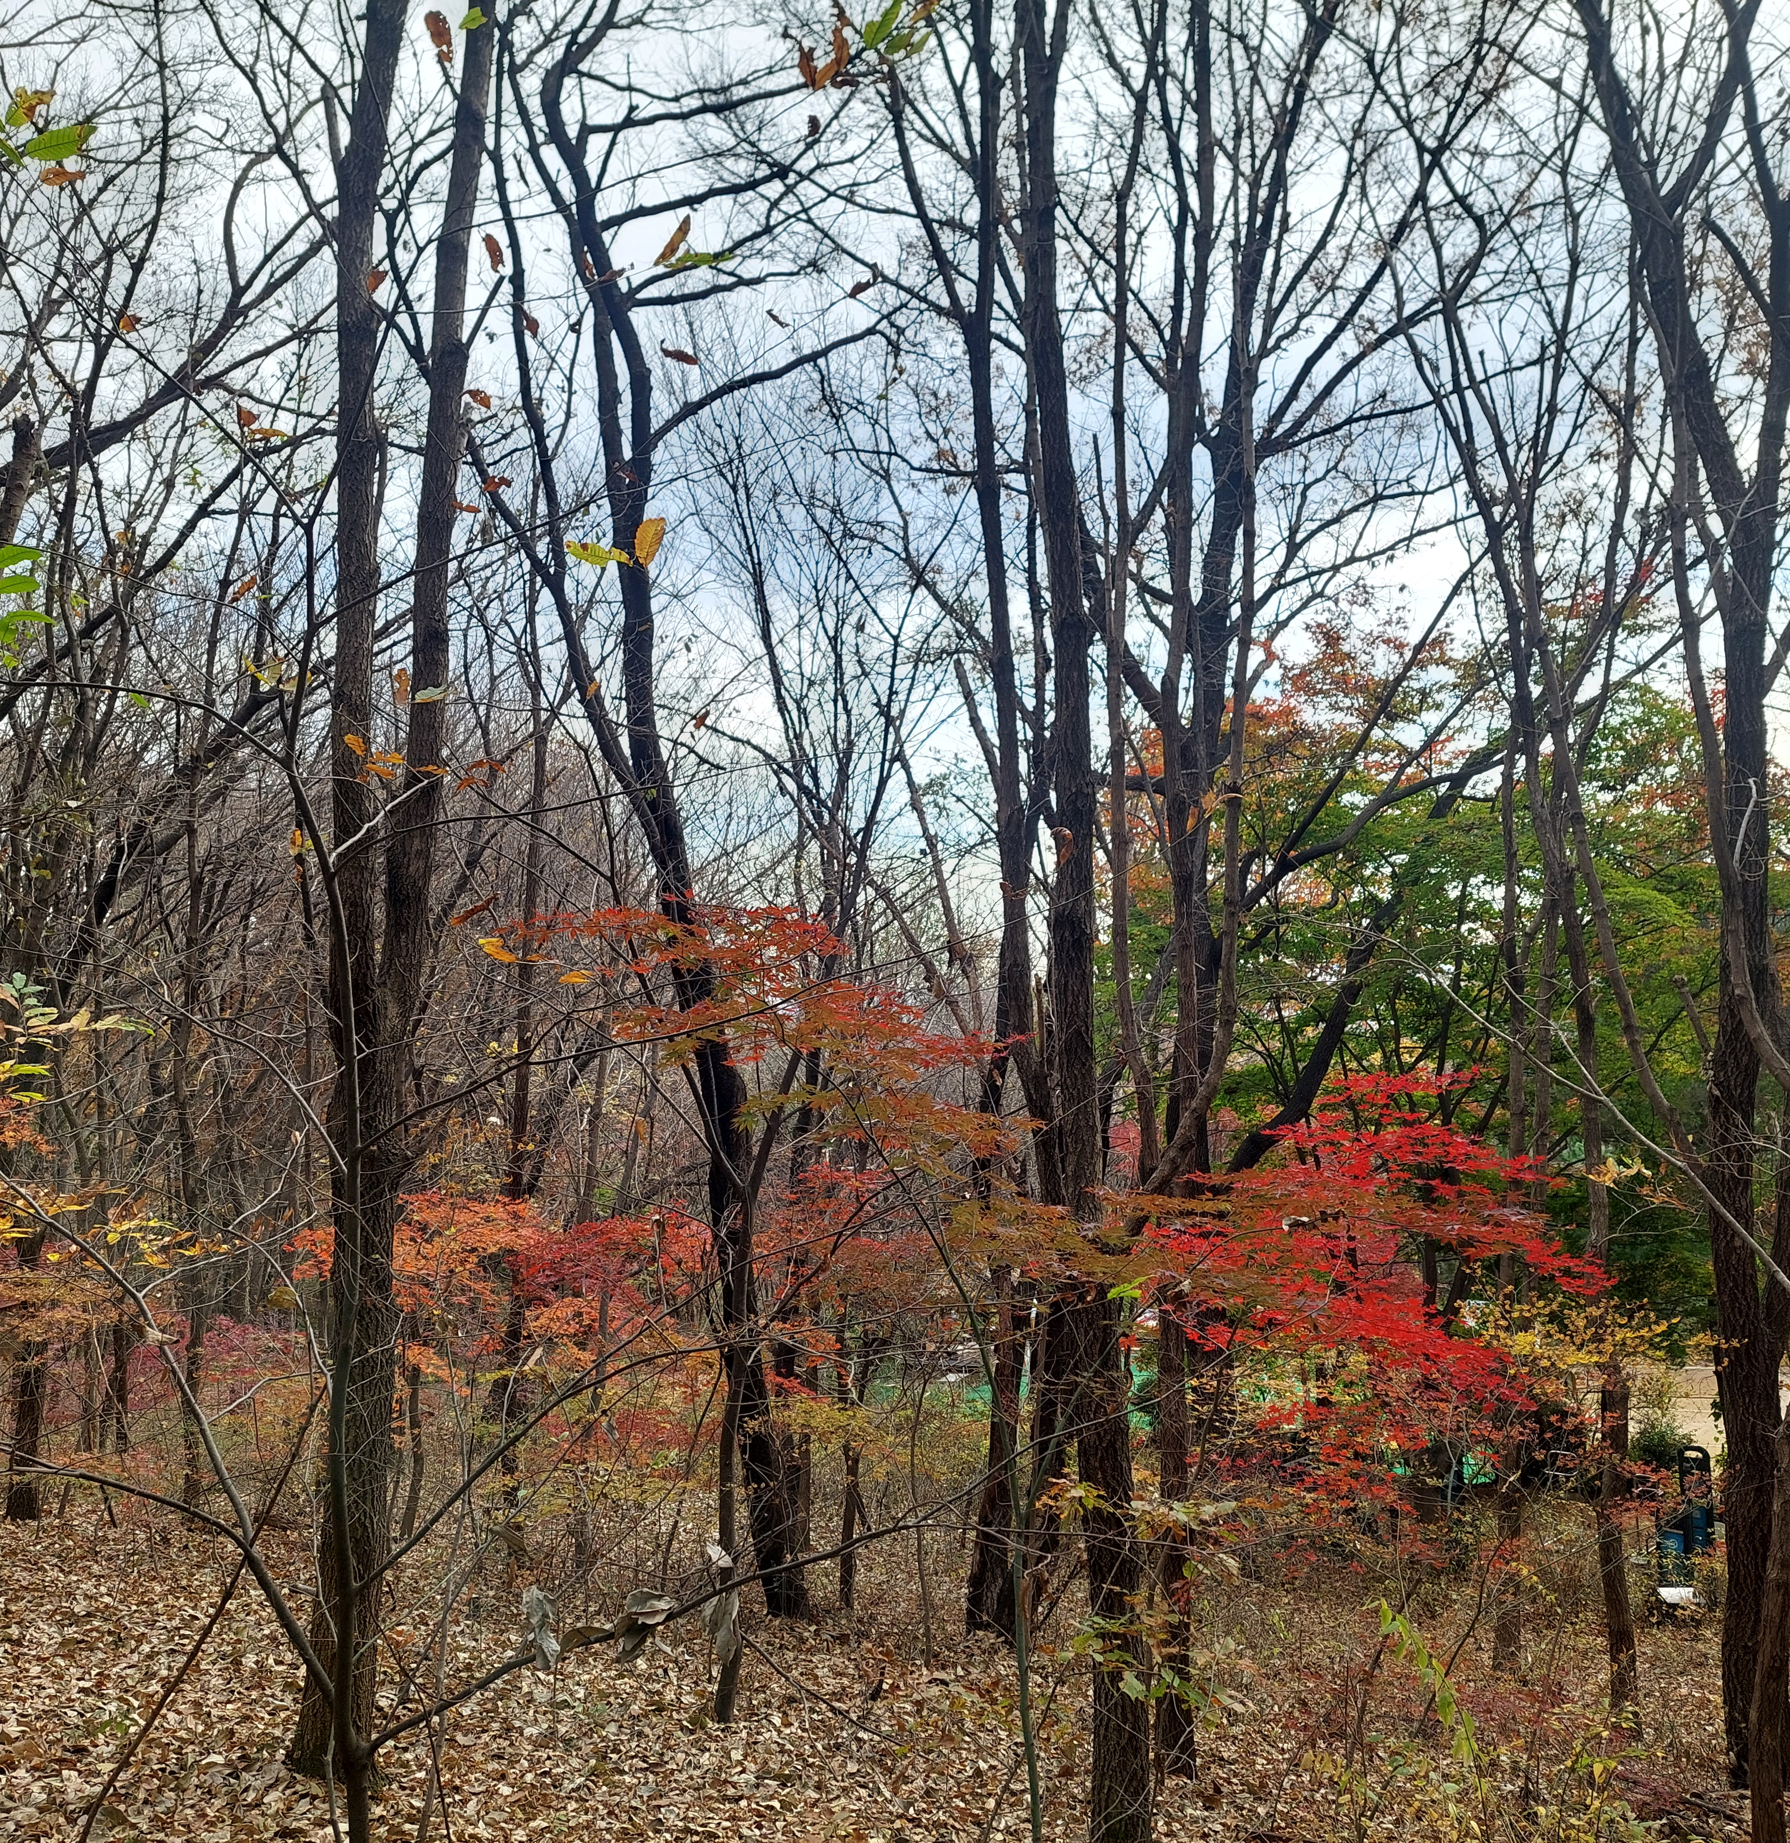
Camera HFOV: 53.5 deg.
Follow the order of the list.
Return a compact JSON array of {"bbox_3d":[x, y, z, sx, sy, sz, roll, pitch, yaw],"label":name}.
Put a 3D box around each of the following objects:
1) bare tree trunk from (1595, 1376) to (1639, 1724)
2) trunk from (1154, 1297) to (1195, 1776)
[{"bbox_3d":[4.480,3.860,11.000,0.190,2.080,0.190,0,-7,0],"label":"bare tree trunk"},{"bbox_3d":[1.338,2.940,8.500,0.170,2.220,0.170,0,-7,0],"label":"trunk"}]

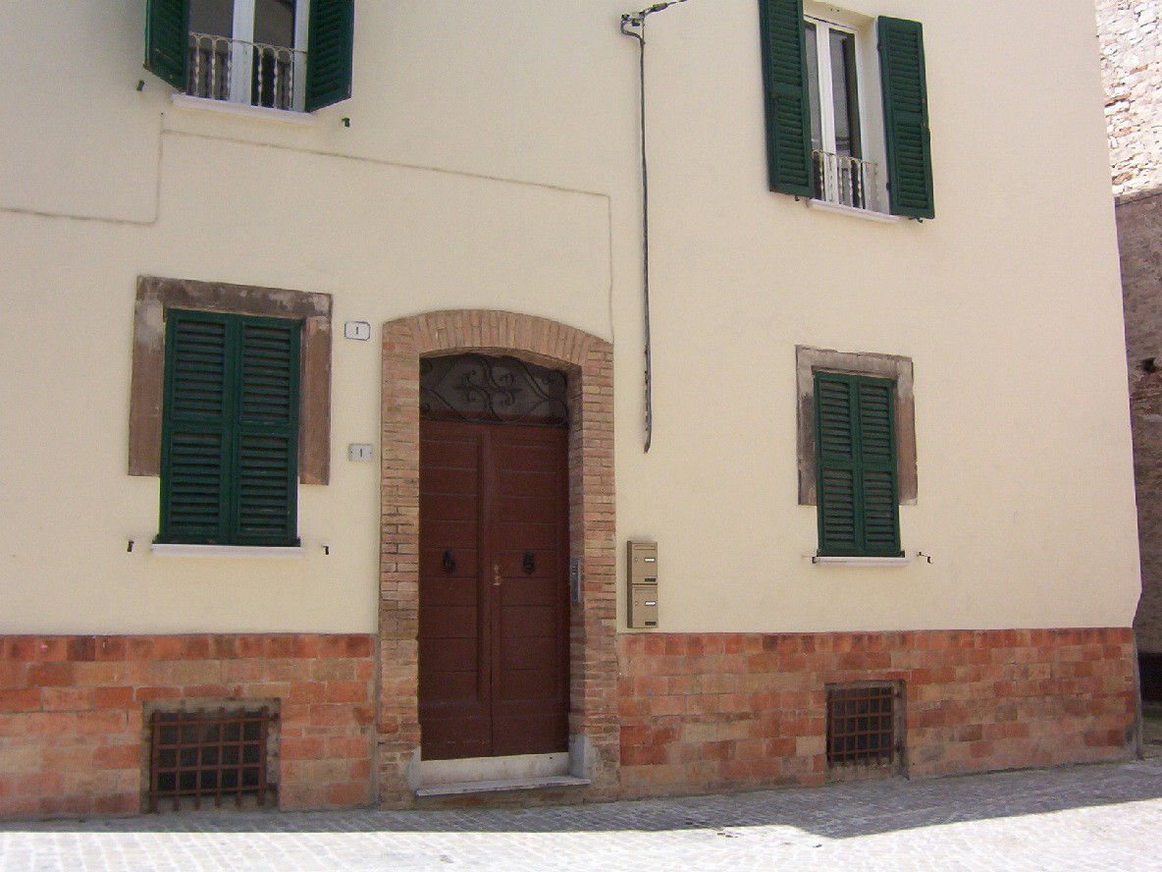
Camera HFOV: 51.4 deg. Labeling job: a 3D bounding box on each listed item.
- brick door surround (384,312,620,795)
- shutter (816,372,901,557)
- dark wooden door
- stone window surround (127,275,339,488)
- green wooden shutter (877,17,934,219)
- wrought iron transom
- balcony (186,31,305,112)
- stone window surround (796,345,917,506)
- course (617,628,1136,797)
[{"bbox_3d":[-0.603,0.843,8.764,1.817,3.494,0.300,3,-8,-25],"label":"brick door surround"},{"bbox_3d":[2.342,0.246,10.166,0.858,1.524,0.050,3,-8,-25],"label":"shutter"},{"bbox_3d":[-0.669,1.111,8.891,1.263,2.430,0.070,3,-8,-25],"label":"dark wooden door"},{"bbox_3d":[-2.315,-0.350,8.042,1.268,1.304,0.150,3,-8,-25],"label":"stone window surround"},{"bbox_3d":[2.885,-2.826,10.710,0.425,1.814,0.050,1,-8,-14],"label":"green wooden shutter"},{"bbox_3d":[-0.647,-0.347,9.009,1.263,0.536,0.050,3,-8,-25],"label":"wrought iron transom"},{"bbox_3d":[-2.294,-2.494,8.314,0.812,0.438,0.080,3,-8,-25],"label":"balcony"},{"bbox_3d":[2.297,-0.058,10.186,1.224,1.292,0.150,3,-8,-25],"label":"stone window surround"},{"bbox_3d":[2.710,2.227,10.022,5.382,1.205,0.120,3,-8,-25],"label":"course"}]

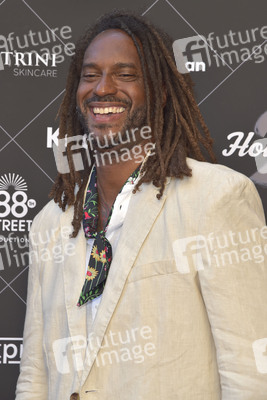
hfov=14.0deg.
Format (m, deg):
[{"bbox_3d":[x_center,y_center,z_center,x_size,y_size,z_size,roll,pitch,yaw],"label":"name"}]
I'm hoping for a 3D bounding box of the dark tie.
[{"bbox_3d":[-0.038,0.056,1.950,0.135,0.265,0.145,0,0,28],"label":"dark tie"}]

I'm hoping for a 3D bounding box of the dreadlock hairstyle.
[{"bbox_3d":[0.000,-0.141,1.990,0.300,0.410,0.270,0,0,22],"label":"dreadlock hairstyle"}]

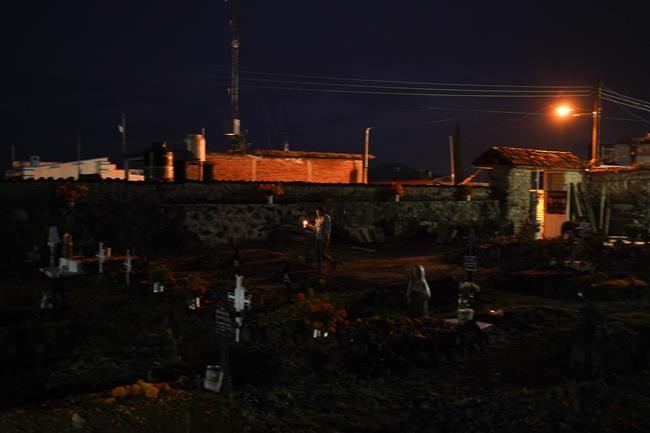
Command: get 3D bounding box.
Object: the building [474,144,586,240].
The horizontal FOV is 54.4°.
[{"bbox_3d":[9.200,-0.992,28.300,5.700,4.000,2.200,-2,2,-38],"label":"building"}]

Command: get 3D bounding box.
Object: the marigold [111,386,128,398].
[{"bbox_3d":[-1.529,1.309,4.700,0.110,0.075,0.110,0,2,0],"label":"marigold"}]

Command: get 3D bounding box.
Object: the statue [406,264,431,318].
[{"bbox_3d":[1.347,1.080,9.100,0.340,0.770,0.250,0,2,6],"label":"statue"}]

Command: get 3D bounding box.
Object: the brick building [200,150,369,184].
[{"bbox_3d":[-2.970,-1.166,32.000,9.500,3.900,5.000,-2,2,-38],"label":"brick building"}]

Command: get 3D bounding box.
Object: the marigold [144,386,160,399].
[{"bbox_3d":[-1.283,1.309,4.700,0.110,0.075,0.110,0,2,0],"label":"marigold"}]

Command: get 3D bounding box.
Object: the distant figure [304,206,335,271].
[{"bbox_3d":[-0.118,0.588,16.500,0.700,1.660,0.480,-1,2,-16],"label":"distant figure"}]

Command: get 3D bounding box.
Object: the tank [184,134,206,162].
[{"bbox_3d":[-6.048,-3.176,29.500,1.020,1.320,1.020,0,2,0],"label":"tank"}]

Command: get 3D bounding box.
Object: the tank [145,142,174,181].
[{"bbox_3d":[-6.812,-2.223,26.000,1.220,1.600,1.220,0,2,0],"label":"tank"}]

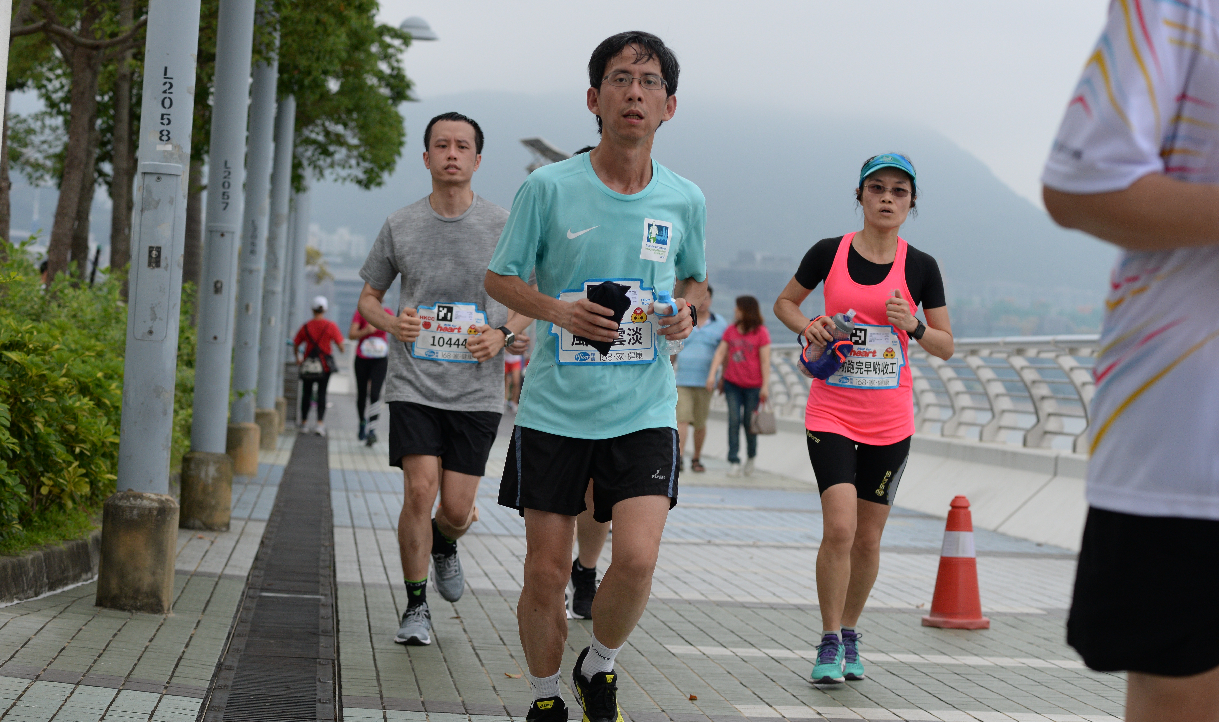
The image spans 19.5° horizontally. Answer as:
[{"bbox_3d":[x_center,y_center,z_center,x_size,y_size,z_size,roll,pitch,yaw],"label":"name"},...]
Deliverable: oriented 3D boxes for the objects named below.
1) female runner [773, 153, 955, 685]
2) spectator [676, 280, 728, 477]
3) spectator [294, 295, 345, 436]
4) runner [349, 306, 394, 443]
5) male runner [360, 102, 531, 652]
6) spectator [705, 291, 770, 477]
[{"bbox_3d":[0.761,0.177,10.850,0.555,1.634,0.600,3,0,-2],"label":"female runner"},{"bbox_3d":[0.822,0.156,33.000,0.526,1.747,0.450,3,0,-3],"label":"spectator"},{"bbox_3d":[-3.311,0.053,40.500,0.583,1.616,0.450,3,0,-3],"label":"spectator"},{"bbox_3d":[-2.373,0.026,35.500,0.485,1.651,0.600,3,0,-5],"label":"runner"},{"bbox_3d":[-0.552,0.061,11.600,0.572,1.747,0.800,3,0,-5],"label":"male runner"},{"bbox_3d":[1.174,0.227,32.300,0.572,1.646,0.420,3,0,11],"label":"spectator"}]

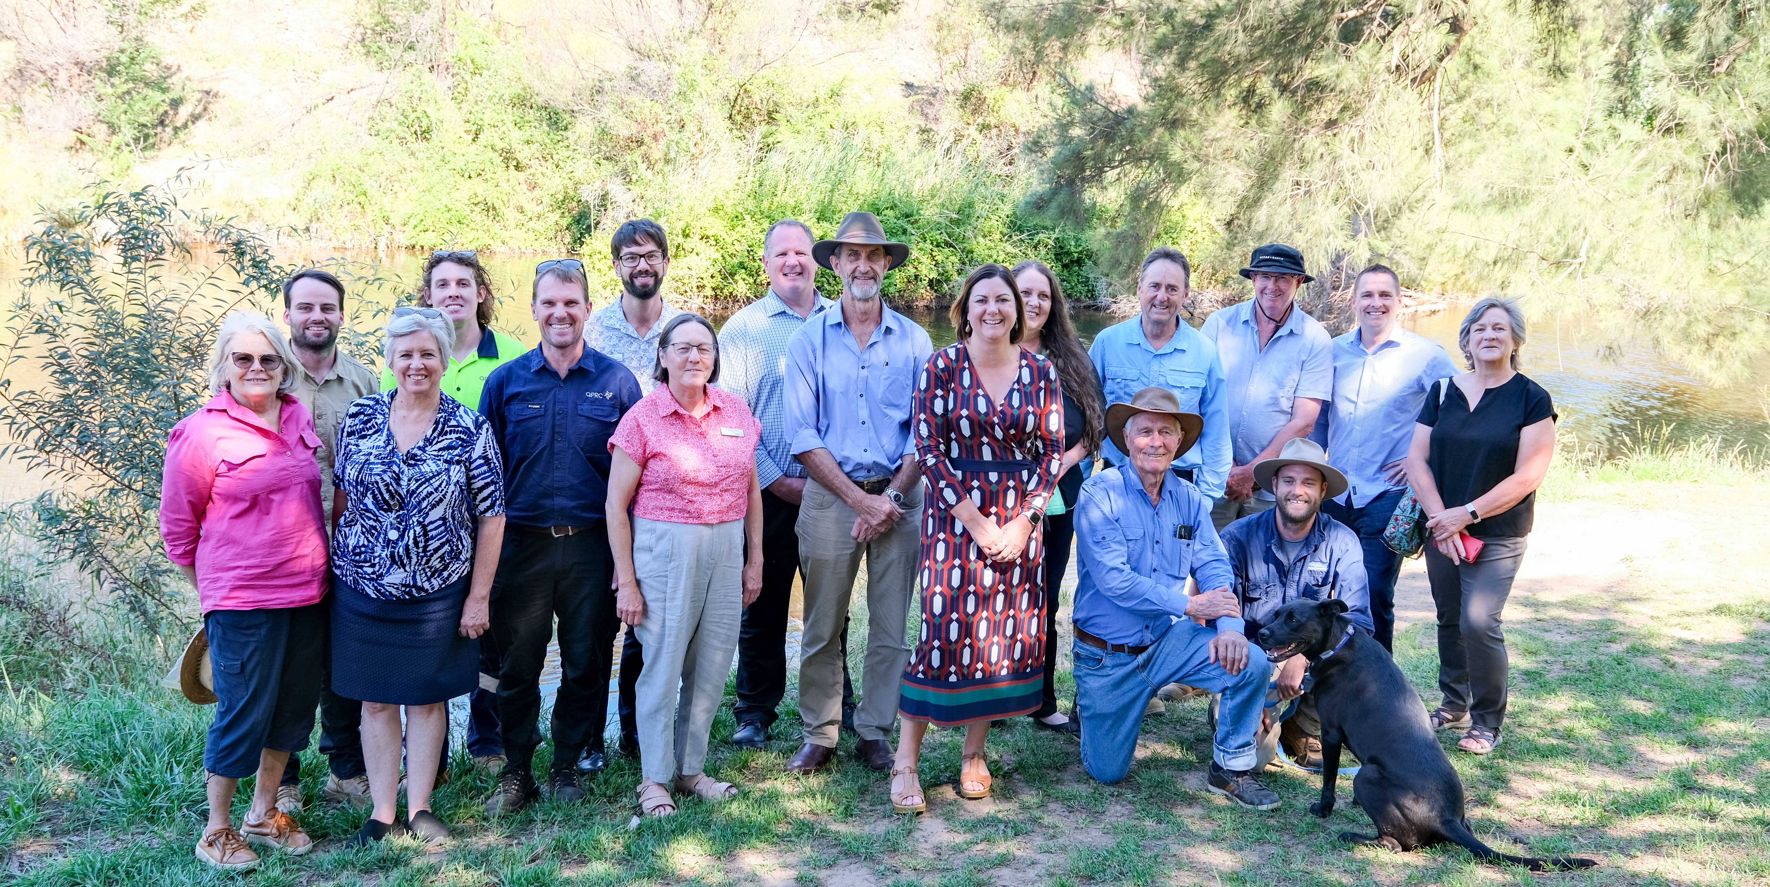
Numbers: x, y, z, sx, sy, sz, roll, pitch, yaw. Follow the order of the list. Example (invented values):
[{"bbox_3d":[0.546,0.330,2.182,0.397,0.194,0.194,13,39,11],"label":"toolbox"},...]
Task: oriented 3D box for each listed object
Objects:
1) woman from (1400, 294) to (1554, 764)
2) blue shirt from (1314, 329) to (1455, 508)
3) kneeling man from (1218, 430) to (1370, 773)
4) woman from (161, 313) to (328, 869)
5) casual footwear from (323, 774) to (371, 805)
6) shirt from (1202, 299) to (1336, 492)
[{"bbox_3d":[2.115,0.281,5.763,0.520,1.608,0.370,4,9,25],"label":"woman"},{"bbox_3d":[1.907,-0.094,6.120,0.560,0.700,0.320,1,6,14],"label":"blue shirt"},{"bbox_3d":[1.431,0.543,5.661,0.570,1.117,0.680,1,8,5],"label":"kneeling man"},{"bbox_3d":[-1.885,0.419,4.771,0.490,1.609,0.380,-7,11,-42],"label":"woman"},{"bbox_3d":[-1.757,1.151,5.390,0.115,0.125,0.290,-5,8,-38],"label":"casual footwear"},{"bbox_3d":[1.439,-0.168,6.150,0.540,0.720,0.320,2,6,18],"label":"shirt"}]

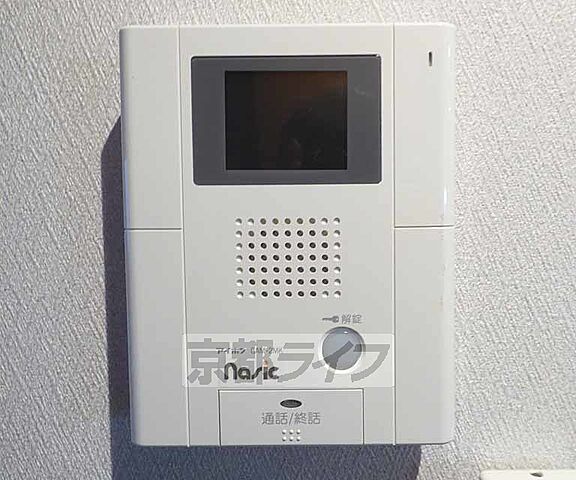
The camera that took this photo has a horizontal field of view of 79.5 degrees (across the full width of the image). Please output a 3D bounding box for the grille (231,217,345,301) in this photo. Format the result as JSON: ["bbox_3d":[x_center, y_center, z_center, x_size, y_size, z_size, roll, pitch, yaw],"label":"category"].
[{"bbox_3d":[0.000,0.009,0.169,0.052,0.040,0.004,-1,2,0],"label":"grille"}]

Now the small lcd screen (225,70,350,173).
[{"bbox_3d":[-0.001,-0.058,0.167,0.059,0.048,0.004,-1,2,0],"label":"small lcd screen"}]

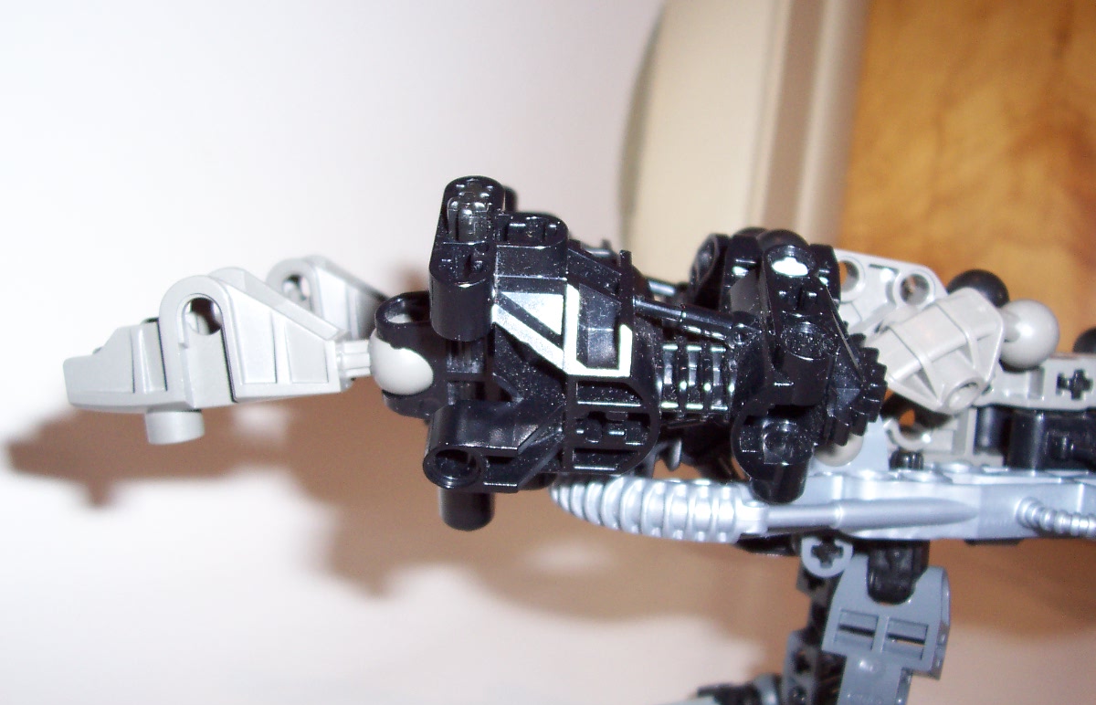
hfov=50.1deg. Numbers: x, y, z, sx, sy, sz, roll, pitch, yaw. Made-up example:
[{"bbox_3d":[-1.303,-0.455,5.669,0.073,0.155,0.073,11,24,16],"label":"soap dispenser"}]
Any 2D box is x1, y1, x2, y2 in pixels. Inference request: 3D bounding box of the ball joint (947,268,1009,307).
[{"bbox_3d":[0.068,-0.008,0.186,0.010,0.010,0.010,4,12,0],"label":"ball joint"}]

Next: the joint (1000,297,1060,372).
[{"bbox_3d":[0.070,-0.003,0.173,0.010,0.010,0.010,4,12,0],"label":"joint"}]

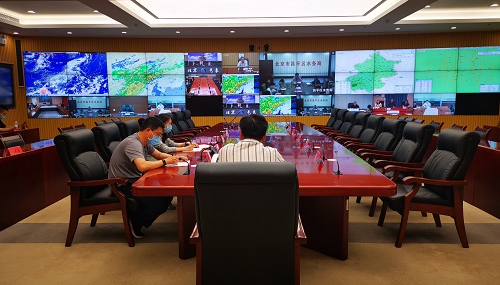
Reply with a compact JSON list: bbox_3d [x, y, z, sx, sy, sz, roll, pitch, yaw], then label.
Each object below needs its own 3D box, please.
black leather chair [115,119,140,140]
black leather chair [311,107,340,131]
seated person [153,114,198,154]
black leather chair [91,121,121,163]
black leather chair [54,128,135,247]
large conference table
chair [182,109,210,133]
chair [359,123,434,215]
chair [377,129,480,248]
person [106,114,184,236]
[{"bbox_3d":[-1.460,0.212,5.688,0.735,1.077,0.655,0,7,1],"label":"black leather chair"},{"bbox_3d":[1.909,-0.299,10.087,0.710,1.100,0.650,0,7,1],"label":"black leather chair"},{"bbox_3d":[-1.012,0.265,4.835,0.794,1.167,0.516,0,7,1],"label":"seated person"},{"bbox_3d":[-1.450,0.329,4.874,0.710,1.100,0.650,0,7,1],"label":"black leather chair"},{"bbox_3d":[-1.427,0.422,3.922,0.740,1.077,0.655,0,7,1],"label":"black leather chair"},{"bbox_3d":[0.175,0.274,6.731,2.220,0.755,7.350,0,7,1],"label":"large conference table"},{"bbox_3d":[-1.332,-0.263,9.789,0.710,1.100,0.650,0,7,1],"label":"chair"},{"bbox_3d":[1.747,0.296,4.768,0.735,1.077,0.655,0,7,1],"label":"chair"},{"bbox_3d":[1.765,0.436,3.991,0.730,1.090,0.660,0,7,2],"label":"chair"},{"bbox_3d":[-1.030,0.361,4.022,0.780,1.230,0.520,0,7,1],"label":"person"}]

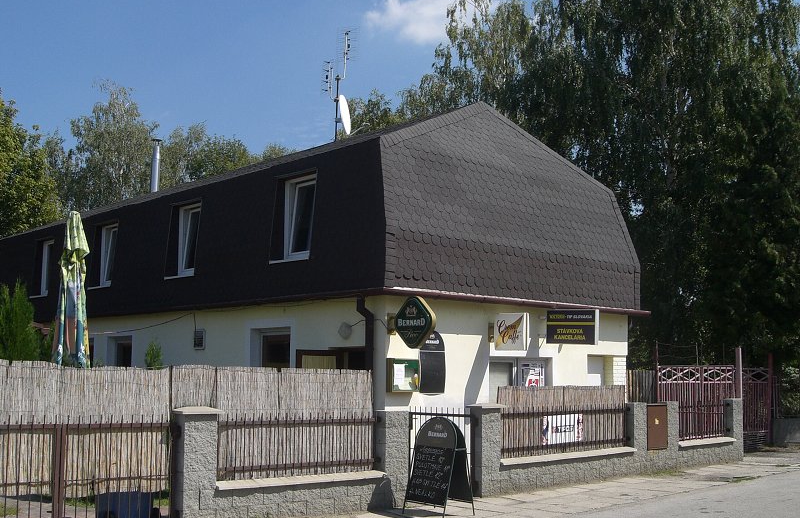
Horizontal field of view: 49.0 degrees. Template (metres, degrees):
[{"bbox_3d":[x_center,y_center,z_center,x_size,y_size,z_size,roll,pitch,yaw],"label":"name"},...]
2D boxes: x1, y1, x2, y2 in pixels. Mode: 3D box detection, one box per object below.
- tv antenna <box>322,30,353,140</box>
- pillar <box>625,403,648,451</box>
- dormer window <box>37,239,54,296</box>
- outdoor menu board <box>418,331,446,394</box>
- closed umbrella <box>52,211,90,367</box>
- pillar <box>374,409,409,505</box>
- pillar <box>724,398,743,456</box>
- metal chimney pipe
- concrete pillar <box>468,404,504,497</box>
[{"bbox_3d":[-1.337,-3.793,19.087,0.630,2.377,0.776,-2,-7,18],"label":"tv antenna"},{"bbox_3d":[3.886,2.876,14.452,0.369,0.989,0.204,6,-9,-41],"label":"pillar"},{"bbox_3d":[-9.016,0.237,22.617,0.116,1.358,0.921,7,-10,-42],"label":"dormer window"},{"bbox_3d":[0.507,1.605,13.486,0.533,0.970,0.049,7,-10,-42],"label":"outdoor menu board"},{"bbox_3d":[-4.191,1.273,11.079,0.446,3.570,0.446,6,-9,-41],"label":"closed umbrella"},{"bbox_3d":[-0.090,2.501,10.982,0.388,1.164,0.204,6,-9,-41],"label":"pillar"},{"bbox_3d":[6.276,3.212,16.526,0.378,1.164,0.204,6,-9,-41],"label":"pillar"},{"bbox_3d":[-6.950,-2.672,25.066,0.252,1.571,0.252,7,-10,-42],"label":"metal chimney pipe"},{"bbox_3d":[1.187,2.621,12.096,0.427,1.232,0.242,6,-9,-41],"label":"concrete pillar"}]

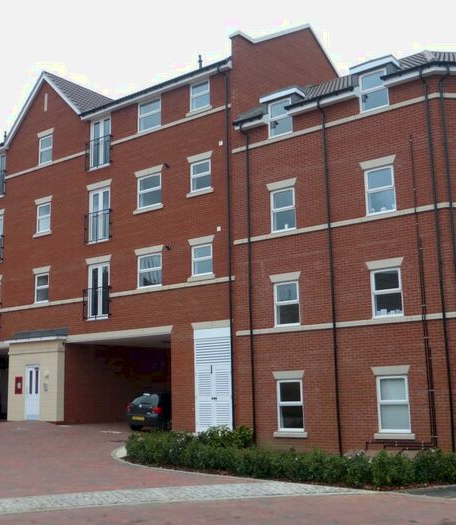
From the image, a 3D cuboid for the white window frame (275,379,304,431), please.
[{"bbox_3d":[1.805,4.125,19.811,0.900,1.450,0.110,-9,-13,37],"label":"white window frame"}]

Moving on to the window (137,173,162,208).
[{"bbox_3d":[-2.725,-2.514,24.262,1.228,1.141,0.100,-9,-12,36],"label":"window"}]

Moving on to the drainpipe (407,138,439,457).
[{"bbox_3d":[5.009,0.550,17.728,0.190,8.050,0.120,-9,-13,37],"label":"drainpipe"}]

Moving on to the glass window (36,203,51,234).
[{"bbox_3d":[-7.363,-1.777,27.636,0.914,1.181,0.100,-9,-12,36],"label":"glass window"}]

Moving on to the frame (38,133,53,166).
[{"bbox_3d":[-7.416,-4.586,28.108,0.934,1.159,0.100,-9,-12,36],"label":"frame"}]

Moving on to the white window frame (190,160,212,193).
[{"bbox_3d":[-0.879,-2.883,22.931,0.921,1.011,0.100,-9,-12,36],"label":"white window frame"}]

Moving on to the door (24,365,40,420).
[{"bbox_3d":[-7.418,4.948,26.201,0.935,2.024,0.100,-9,-12,36],"label":"door"}]

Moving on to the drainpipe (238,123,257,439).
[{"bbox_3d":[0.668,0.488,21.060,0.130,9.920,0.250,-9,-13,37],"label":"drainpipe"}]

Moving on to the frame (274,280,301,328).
[{"bbox_3d":[1.762,1.234,20.348,0.840,1.310,0.100,-9,-13,35],"label":"frame"}]

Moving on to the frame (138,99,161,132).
[{"bbox_3d":[-2.809,-5.306,24.713,1.110,1.130,0.100,-9,-13,36],"label":"frame"}]

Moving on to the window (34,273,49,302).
[{"bbox_3d":[-7.295,1.018,27.033,0.820,1.130,0.100,-9,-13,36],"label":"window"}]

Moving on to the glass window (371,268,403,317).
[{"bbox_3d":[4.286,0.839,18.475,0.893,1.308,0.100,-9,-12,36],"label":"glass window"}]

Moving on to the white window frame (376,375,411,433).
[{"bbox_3d":[4.346,3.727,18.019,0.850,1.460,0.100,-9,-13,35],"label":"white window frame"}]

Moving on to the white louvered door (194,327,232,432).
[{"bbox_3d":[-0.447,3.708,21.579,1.503,3.248,0.100,-9,-12,36],"label":"white louvered door"}]

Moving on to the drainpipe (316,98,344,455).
[{"bbox_3d":[2.889,0.250,19.409,0.110,10.330,0.250,-9,-13,35],"label":"drainpipe"}]

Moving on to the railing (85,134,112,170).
[{"bbox_3d":[-4.872,-4.106,25.929,1.380,1.160,0.130,-9,-13,36],"label":"railing"}]

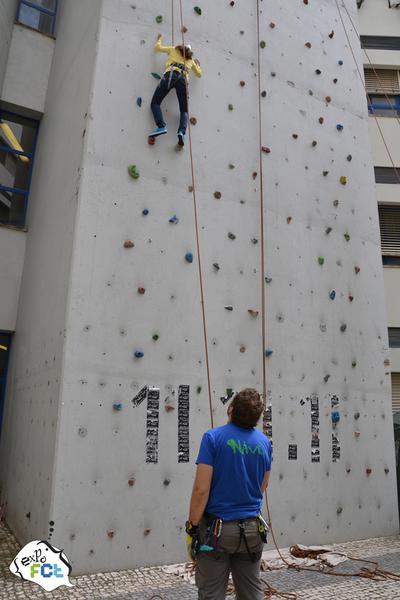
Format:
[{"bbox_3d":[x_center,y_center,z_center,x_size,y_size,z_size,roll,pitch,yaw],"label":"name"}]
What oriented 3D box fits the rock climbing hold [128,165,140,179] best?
[{"bbox_3d":[-0.843,-1.655,5.790,0.155,0.170,0.080,8,-16,-25],"label":"rock climbing hold"}]

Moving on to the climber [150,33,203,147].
[{"bbox_3d":[-0.308,-2.971,6.164,0.720,1.700,0.450,8,-16,-25],"label":"climber"}]

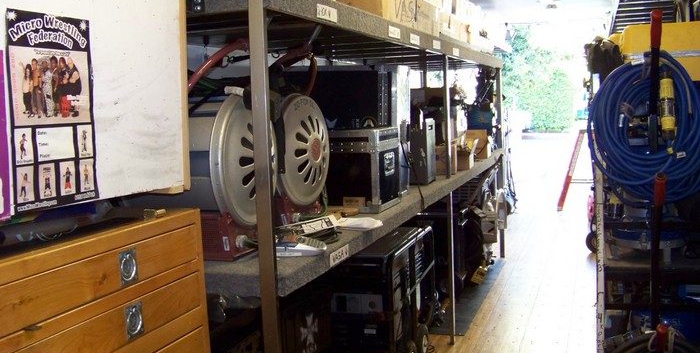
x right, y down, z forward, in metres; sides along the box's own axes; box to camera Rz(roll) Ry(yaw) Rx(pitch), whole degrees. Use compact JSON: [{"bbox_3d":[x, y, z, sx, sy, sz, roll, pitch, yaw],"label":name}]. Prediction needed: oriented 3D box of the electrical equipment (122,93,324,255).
[{"bbox_3d":[-0.463,-0.046,3.014,0.410,0.600,1.070,0,6,19],"label":"electrical equipment"}]

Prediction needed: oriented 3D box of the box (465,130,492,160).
[{"bbox_3d":[1.145,-0.285,6.494,0.200,0.250,0.240,0,6,19],"label":"box"}]

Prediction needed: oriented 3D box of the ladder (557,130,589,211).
[{"bbox_3d":[3.435,-0.098,10.633,0.700,1.150,0.480,0,6,19],"label":"ladder"}]

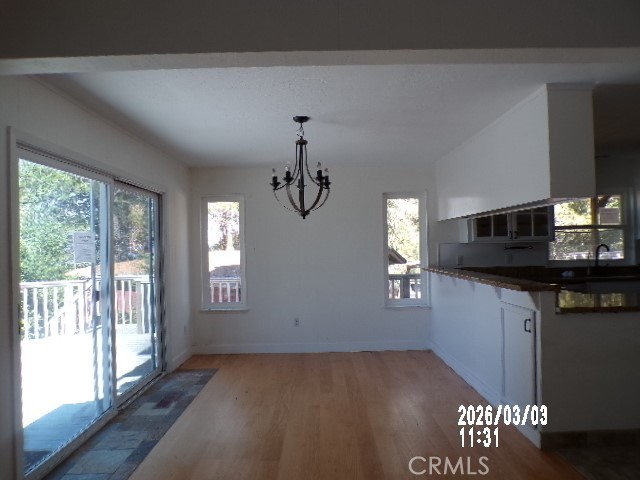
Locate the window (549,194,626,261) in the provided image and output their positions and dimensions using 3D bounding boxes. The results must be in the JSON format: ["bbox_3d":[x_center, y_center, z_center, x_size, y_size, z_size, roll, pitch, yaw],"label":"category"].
[{"bbox_3d":[3.526,-0.165,5.869,1.030,0.870,0.100,-1,-1,-1],"label":"window"}]

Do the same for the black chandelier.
[{"bbox_3d":[-0.145,-0.598,3.677,0.510,0.840,0.510,-1,-1,-1],"label":"black chandelier"}]

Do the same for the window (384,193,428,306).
[{"bbox_3d":[1.134,0.124,5.818,0.560,1.480,0.100,-1,-1,-1],"label":"window"}]

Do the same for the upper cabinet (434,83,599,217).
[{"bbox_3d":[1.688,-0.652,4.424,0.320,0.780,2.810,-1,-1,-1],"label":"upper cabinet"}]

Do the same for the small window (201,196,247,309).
[{"bbox_3d":[-1.256,0.163,5.780,0.570,1.460,0.100,-1,-1,-1],"label":"small window"}]

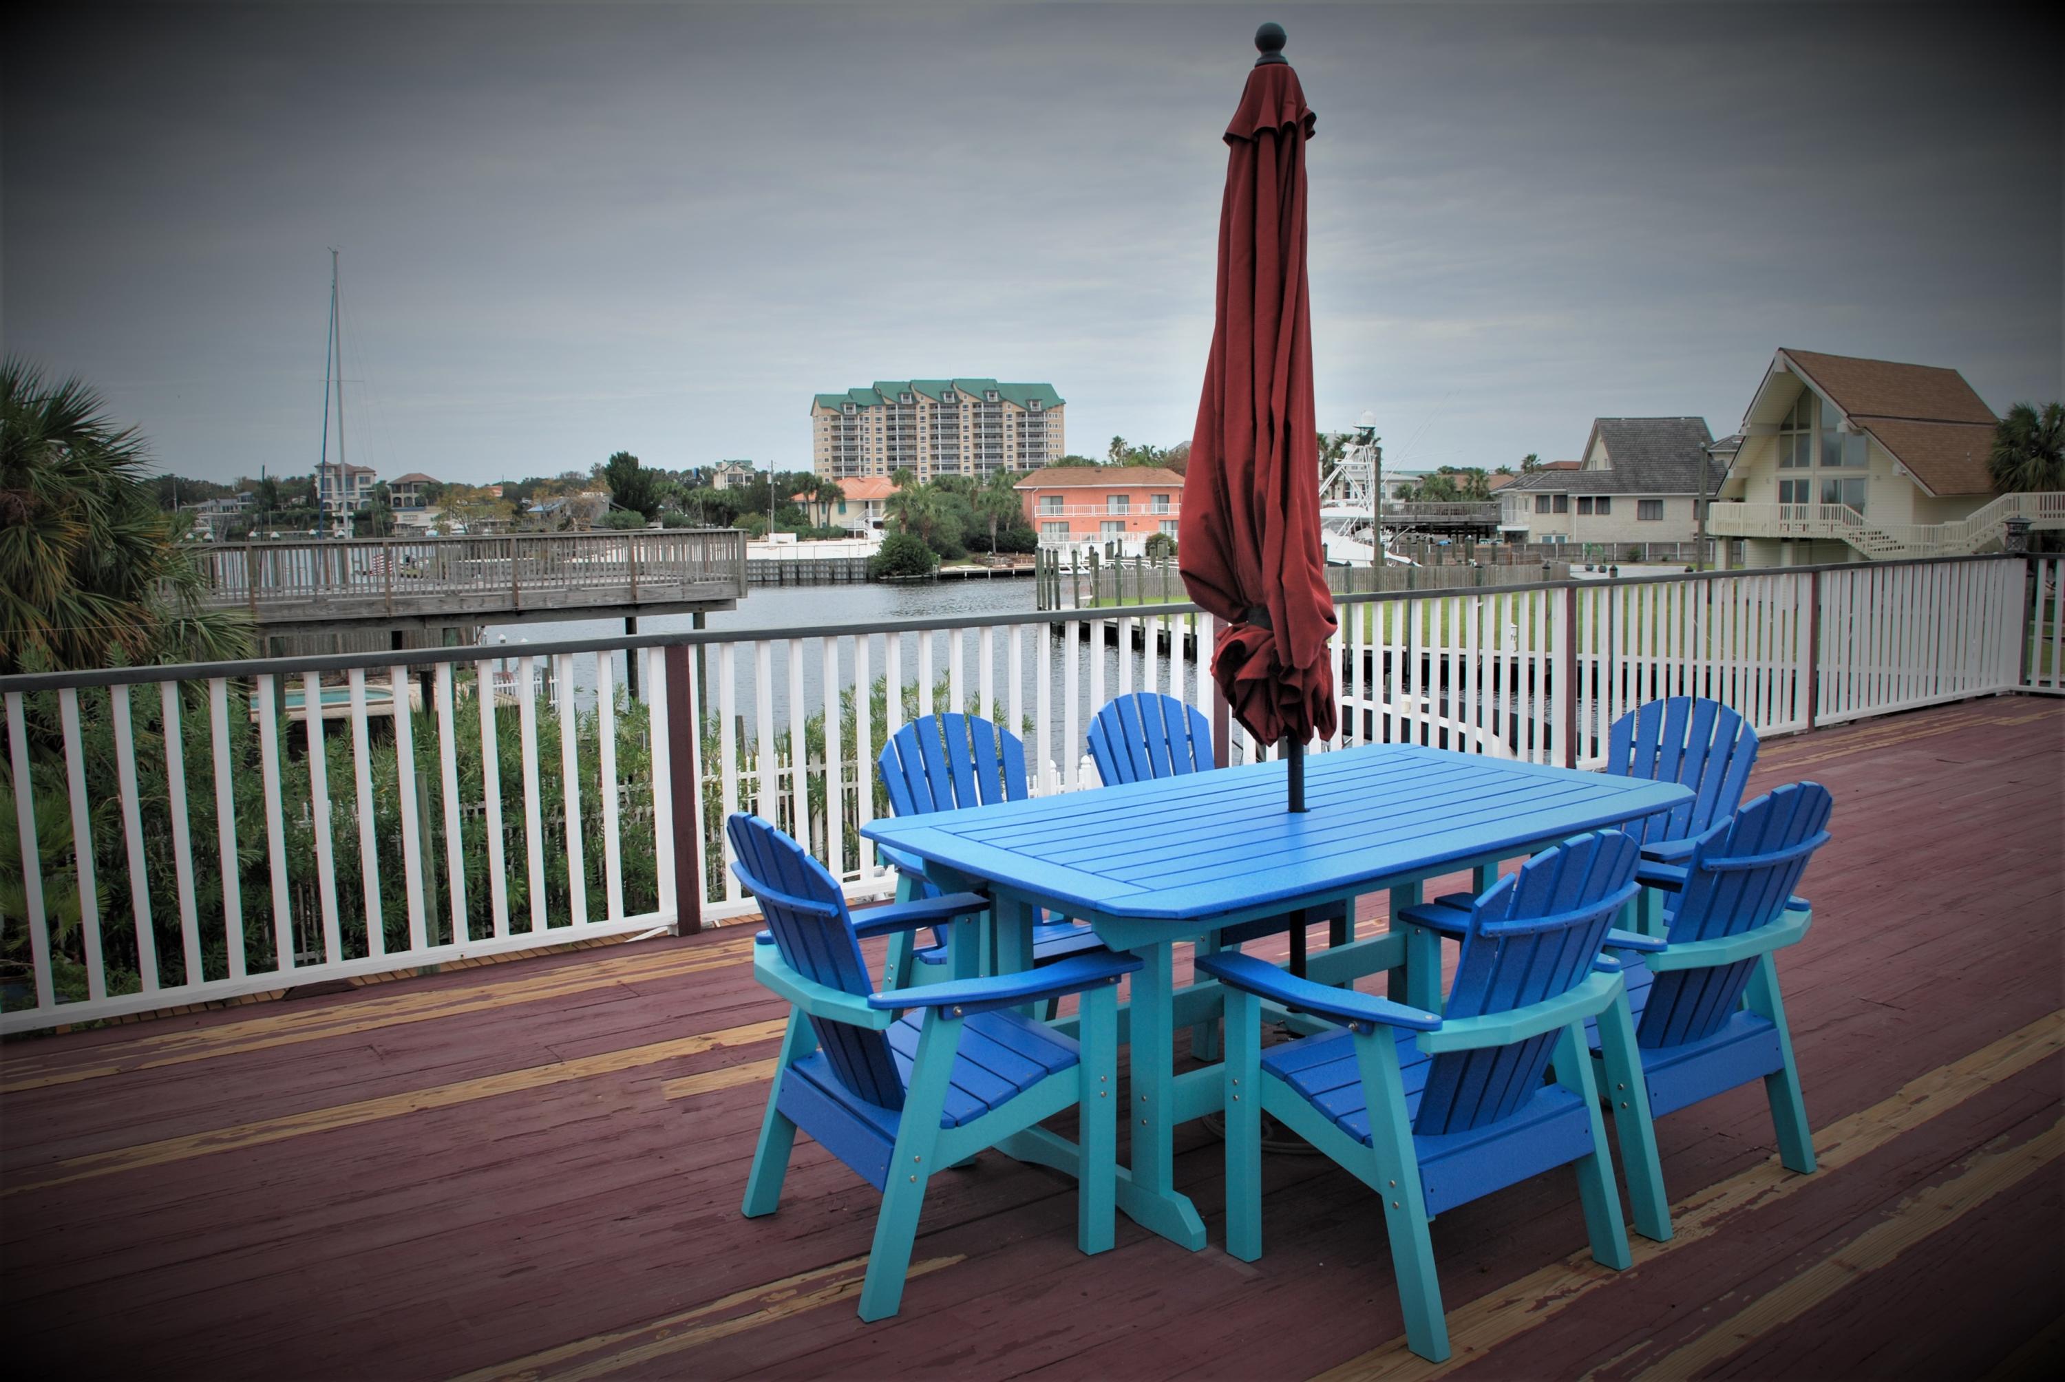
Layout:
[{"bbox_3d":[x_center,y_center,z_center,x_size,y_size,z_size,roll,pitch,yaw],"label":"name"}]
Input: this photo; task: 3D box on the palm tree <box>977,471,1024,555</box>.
[{"bbox_3d":[-3.289,-16.773,147.040,4.500,7.700,4.500,-1,6,0],"label":"palm tree"}]

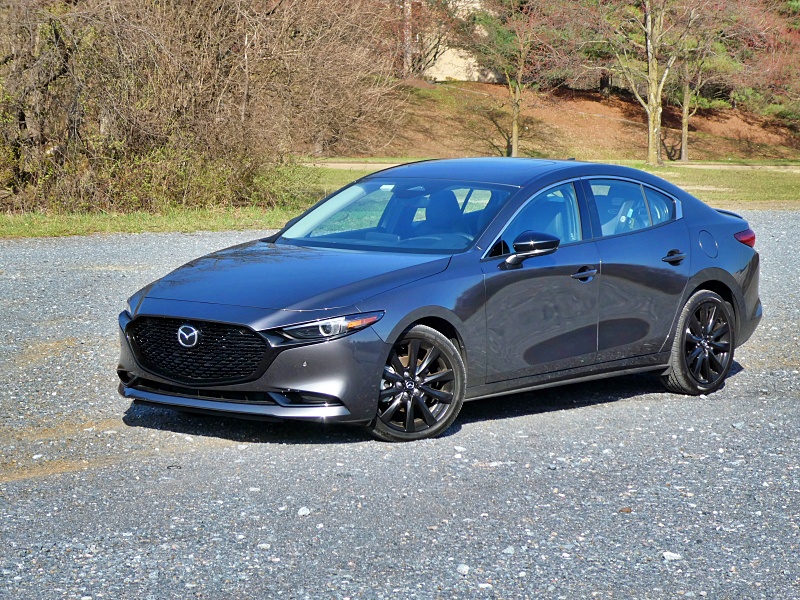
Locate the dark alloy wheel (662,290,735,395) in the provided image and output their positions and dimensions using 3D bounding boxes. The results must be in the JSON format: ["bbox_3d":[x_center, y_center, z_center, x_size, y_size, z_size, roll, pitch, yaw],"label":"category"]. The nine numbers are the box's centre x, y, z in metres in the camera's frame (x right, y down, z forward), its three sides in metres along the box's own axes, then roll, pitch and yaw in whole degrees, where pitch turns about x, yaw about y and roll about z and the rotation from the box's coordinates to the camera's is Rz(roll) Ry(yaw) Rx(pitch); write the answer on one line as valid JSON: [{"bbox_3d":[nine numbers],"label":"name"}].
[{"bbox_3d":[1.853,0.264,14.203,0.220,0.650,0.650,5,7,42],"label":"dark alloy wheel"}]

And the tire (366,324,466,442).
[{"bbox_3d":[0.027,0.449,12.189,0.650,0.650,0.215,-2,6,-21],"label":"tire"}]

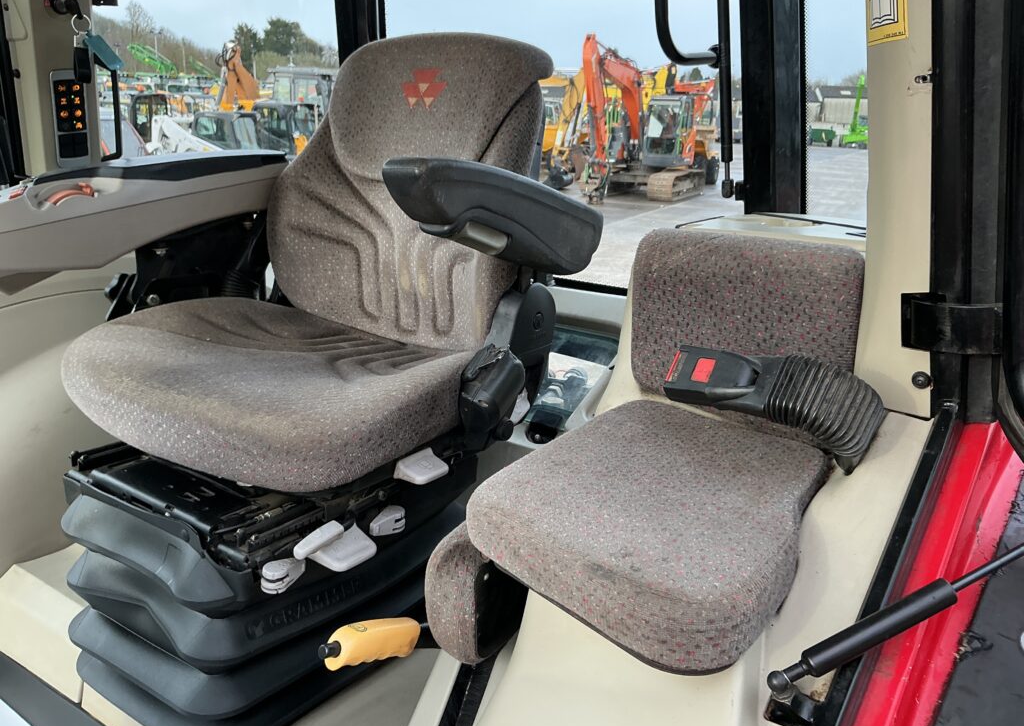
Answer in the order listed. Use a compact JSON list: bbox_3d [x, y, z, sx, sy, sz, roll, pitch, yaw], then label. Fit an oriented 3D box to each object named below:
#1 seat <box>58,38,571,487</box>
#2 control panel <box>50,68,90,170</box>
[{"bbox_3d":[-0.279,-0.181,1.187,0.530,0.590,0.590,14,21,35],"label":"seat"},{"bbox_3d":[-0.763,-0.420,1.430,0.060,0.164,0.018,-15,23,-43],"label":"control panel"}]

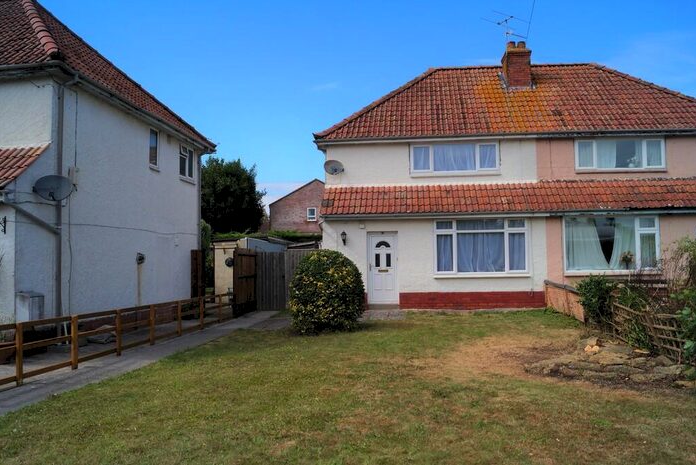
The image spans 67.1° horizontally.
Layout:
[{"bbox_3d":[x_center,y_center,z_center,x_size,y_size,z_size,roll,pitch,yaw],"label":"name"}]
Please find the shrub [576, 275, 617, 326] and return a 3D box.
[{"bbox_3d":[5.450,1.470,11.500,0.900,1.120,0.900,-1,-2,4],"label":"shrub"}]

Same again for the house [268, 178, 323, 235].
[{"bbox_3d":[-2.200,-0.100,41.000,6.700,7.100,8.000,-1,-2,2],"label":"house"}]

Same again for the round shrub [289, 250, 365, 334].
[{"bbox_3d":[-0.420,1.120,10.300,1.480,1.550,1.460,-1,-2,0],"label":"round shrub"}]

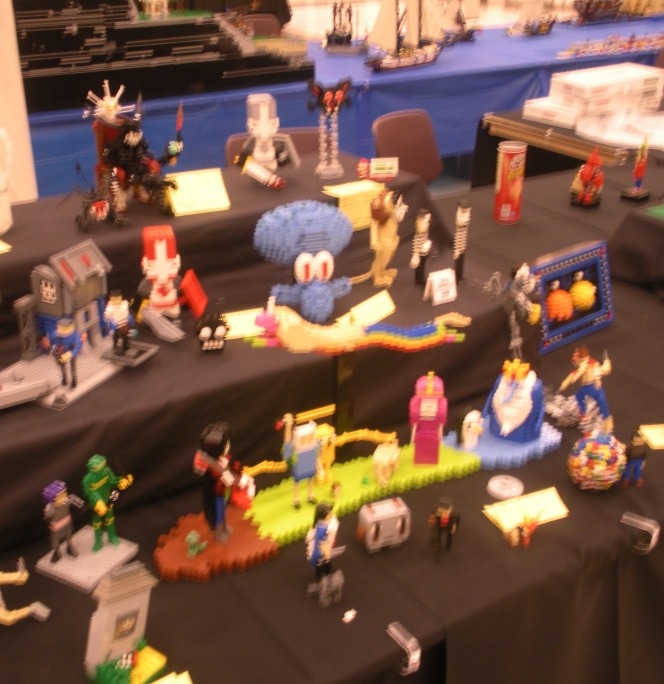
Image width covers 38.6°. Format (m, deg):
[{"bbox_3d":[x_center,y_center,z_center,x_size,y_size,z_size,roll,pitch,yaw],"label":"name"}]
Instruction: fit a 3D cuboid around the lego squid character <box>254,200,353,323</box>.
[{"bbox_3d":[-0.049,-0.143,1.665,0.175,0.217,0.119,-9,27,-18],"label":"lego squid character"}]

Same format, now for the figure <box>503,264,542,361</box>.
[{"bbox_3d":[0.383,-0.059,1.906,0.070,0.197,0.076,-23,34,-40],"label":"figure"}]

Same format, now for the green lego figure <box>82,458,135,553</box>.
[{"bbox_3d":[-0.317,0.226,1.342,0.071,0.148,0.058,-23,34,-40],"label":"green lego figure"}]

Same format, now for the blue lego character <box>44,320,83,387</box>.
[{"bbox_3d":[-0.401,0.020,1.415,0.053,0.107,0.045,8,26,18],"label":"blue lego character"}]

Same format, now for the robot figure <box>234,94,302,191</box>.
[{"bbox_3d":[-0.129,-0.402,1.888,0.128,0.152,0.122,-5,26,-11],"label":"robot figure"}]

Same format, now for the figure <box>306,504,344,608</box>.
[{"bbox_3d":[-0.009,0.281,1.246,0.048,0.153,0.048,-23,34,-40],"label":"figure"}]

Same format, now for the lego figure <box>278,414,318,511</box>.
[{"bbox_3d":[-0.045,0.176,1.406,0.059,0.153,0.038,-14,28,-26],"label":"lego figure"}]

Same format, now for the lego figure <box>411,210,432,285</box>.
[{"bbox_3d":[0.171,-0.178,1.784,0.038,0.149,0.038,19,31,36],"label":"lego figure"}]

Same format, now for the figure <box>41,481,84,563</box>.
[{"bbox_3d":[-0.370,0.245,1.297,0.050,0.126,0.044,14,29,28],"label":"figure"}]

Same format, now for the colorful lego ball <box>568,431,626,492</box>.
[{"bbox_3d":[0.422,0.191,1.514,0.090,0.090,0.090,0,26,0],"label":"colorful lego ball"}]

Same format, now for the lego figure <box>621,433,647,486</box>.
[{"bbox_3d":[0.476,0.180,1.481,0.040,0.093,0.031,-11,27,-21],"label":"lego figure"}]

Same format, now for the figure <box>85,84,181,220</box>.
[{"bbox_3d":[-0.366,-0.355,1.726,0.170,0.225,0.155,-12,28,-23],"label":"figure"}]

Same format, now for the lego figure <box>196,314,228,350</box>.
[{"bbox_3d":[-0.201,-0.024,1.576,0.051,0.053,0.047,-6,26,-11],"label":"lego figure"}]

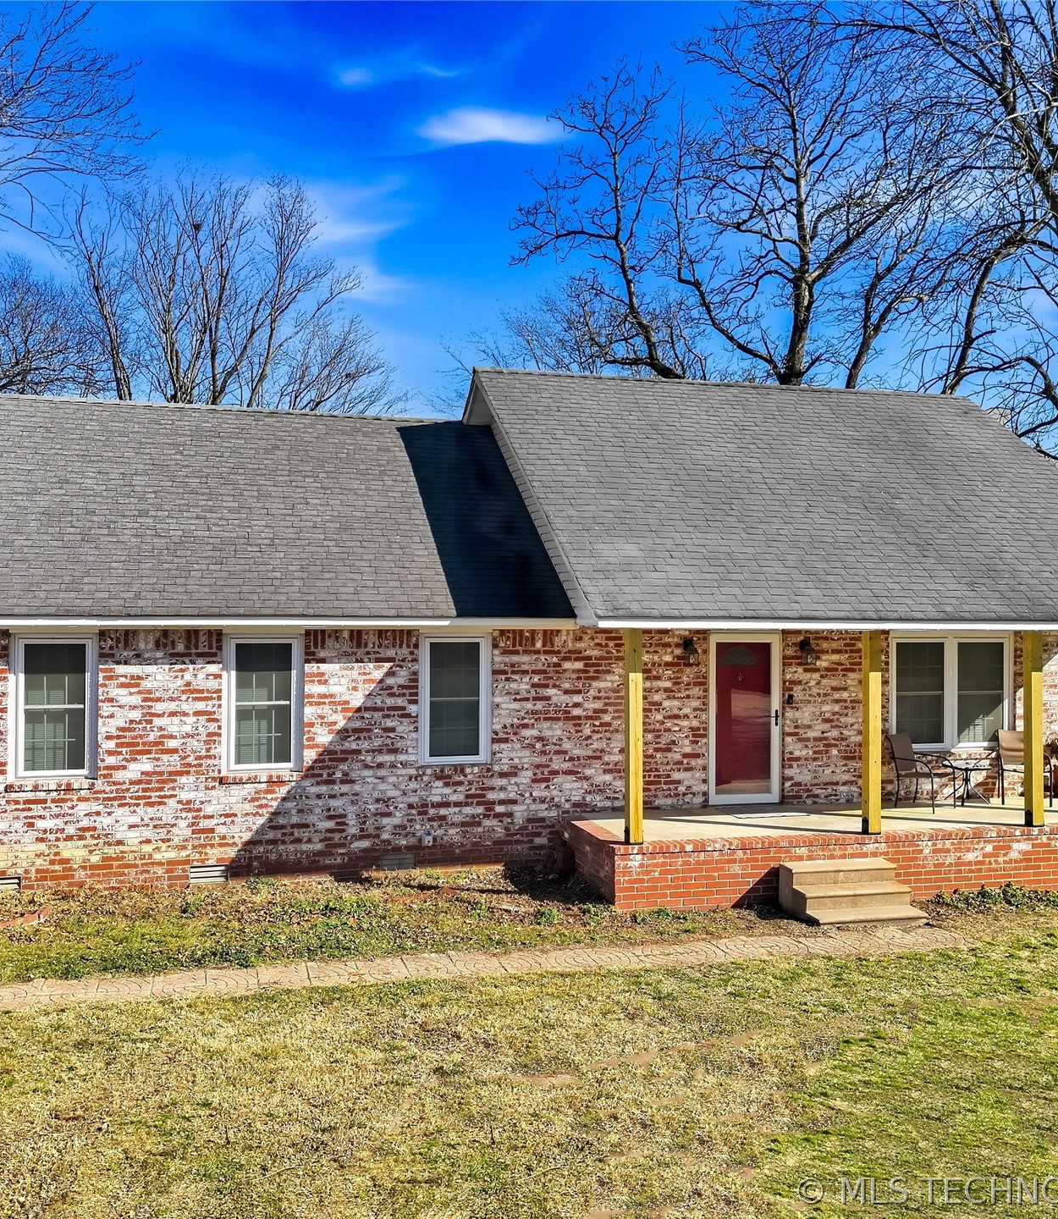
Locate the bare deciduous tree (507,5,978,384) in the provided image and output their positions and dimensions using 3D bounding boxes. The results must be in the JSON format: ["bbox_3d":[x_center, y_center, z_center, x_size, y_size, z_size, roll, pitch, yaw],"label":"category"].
[{"bbox_3d":[5.500,-6.200,29.000,12.100,18.600,11.500,0,0,0],"label":"bare deciduous tree"}]

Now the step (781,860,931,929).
[{"bbox_3d":[3.351,2.954,11.725,1.210,0.430,1.064,0,0,-14],"label":"step"}]

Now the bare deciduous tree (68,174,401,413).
[{"bbox_3d":[-8.900,-5.000,34.000,10.100,16.200,9.500,0,0,0],"label":"bare deciduous tree"}]

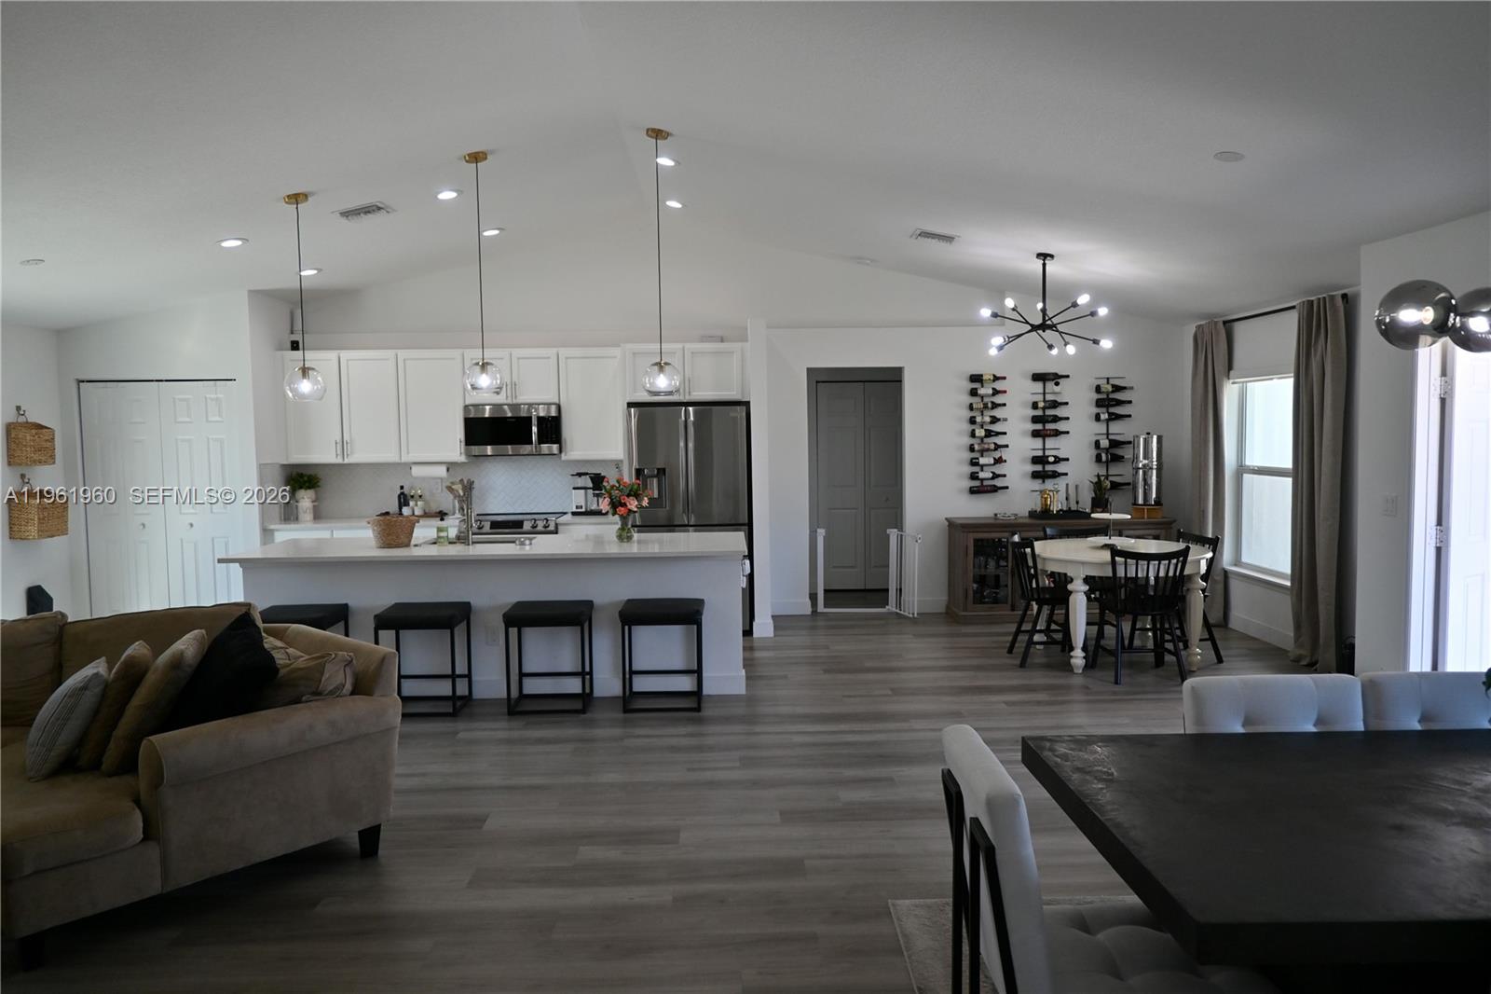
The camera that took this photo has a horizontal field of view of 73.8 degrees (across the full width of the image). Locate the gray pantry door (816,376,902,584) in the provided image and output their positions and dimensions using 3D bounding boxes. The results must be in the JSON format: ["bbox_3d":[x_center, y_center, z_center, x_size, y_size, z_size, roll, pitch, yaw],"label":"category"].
[{"bbox_3d":[1.146,-0.107,9.742,0.880,2.040,0.045,-1,4,0],"label":"gray pantry door"}]

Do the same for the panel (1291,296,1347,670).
[{"bbox_3d":[3.740,-0.080,6.515,0.130,2.400,0.460,-1,4,-1],"label":"panel"}]

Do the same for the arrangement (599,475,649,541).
[{"bbox_3d":[-0.748,0.074,6.109,0.310,0.410,0.300,-1,4,-1],"label":"arrangement"}]

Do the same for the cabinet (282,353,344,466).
[{"bbox_3d":[-3.493,-0.735,8.198,0.459,0.908,0.330,-1,4,-1],"label":"cabinet"}]

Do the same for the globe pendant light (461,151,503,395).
[{"bbox_3d":[-1.531,-1.286,5.744,0.230,1.390,0.230,-1,4,-1],"label":"globe pendant light"}]

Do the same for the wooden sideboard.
[{"bbox_3d":[2.592,0.597,8.240,1.740,0.815,0.520,-1,4,0],"label":"wooden sideboard"}]

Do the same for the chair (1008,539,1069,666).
[{"bbox_3d":[2.075,0.688,6.775,0.480,0.840,0.470,-1,4,-1],"label":"chair"}]

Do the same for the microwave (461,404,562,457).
[{"bbox_3d":[-1.838,-0.548,8.033,0.757,0.410,0.410,-1,4,0],"label":"microwave"}]

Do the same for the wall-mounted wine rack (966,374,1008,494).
[{"bbox_3d":[2.079,-0.531,8.462,0.340,1.035,0.120,-1,4,-1],"label":"wall-mounted wine rack"}]

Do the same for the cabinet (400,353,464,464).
[{"bbox_3d":[-2.514,-0.740,8.124,0.525,0.900,0.330,-1,4,-1],"label":"cabinet"}]

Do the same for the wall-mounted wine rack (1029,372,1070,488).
[{"bbox_3d":[2.567,-0.562,8.386,0.345,0.980,0.120,-1,4,0],"label":"wall-mounted wine rack"}]

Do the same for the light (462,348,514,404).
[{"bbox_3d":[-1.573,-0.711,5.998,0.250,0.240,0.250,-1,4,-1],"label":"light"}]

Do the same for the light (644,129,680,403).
[{"bbox_3d":[-0.518,-1.402,5.988,0.230,1.600,0.230,-1,4,0],"label":"light"}]

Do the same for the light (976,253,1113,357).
[{"bbox_3d":[2.047,-1.311,6.775,0.900,0.700,0.880,-1,4,-1],"label":"light"}]

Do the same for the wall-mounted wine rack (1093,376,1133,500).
[{"bbox_3d":[3.104,-0.494,8.394,0.350,1.080,0.120,-1,4,0],"label":"wall-mounted wine rack"}]

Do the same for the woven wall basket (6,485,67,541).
[{"bbox_3d":[-5.136,0.110,7.225,0.190,0.370,0.330,-1,4,-1],"label":"woven wall basket"}]

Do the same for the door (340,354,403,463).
[{"bbox_3d":[-3.032,-0.727,8.044,0.469,0.887,0.040,-1,4,-1],"label":"door"}]

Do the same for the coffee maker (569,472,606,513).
[{"bbox_3d":[-1.282,-0.027,8.191,0.290,0.350,0.190,-1,4,-1],"label":"coffee maker"}]

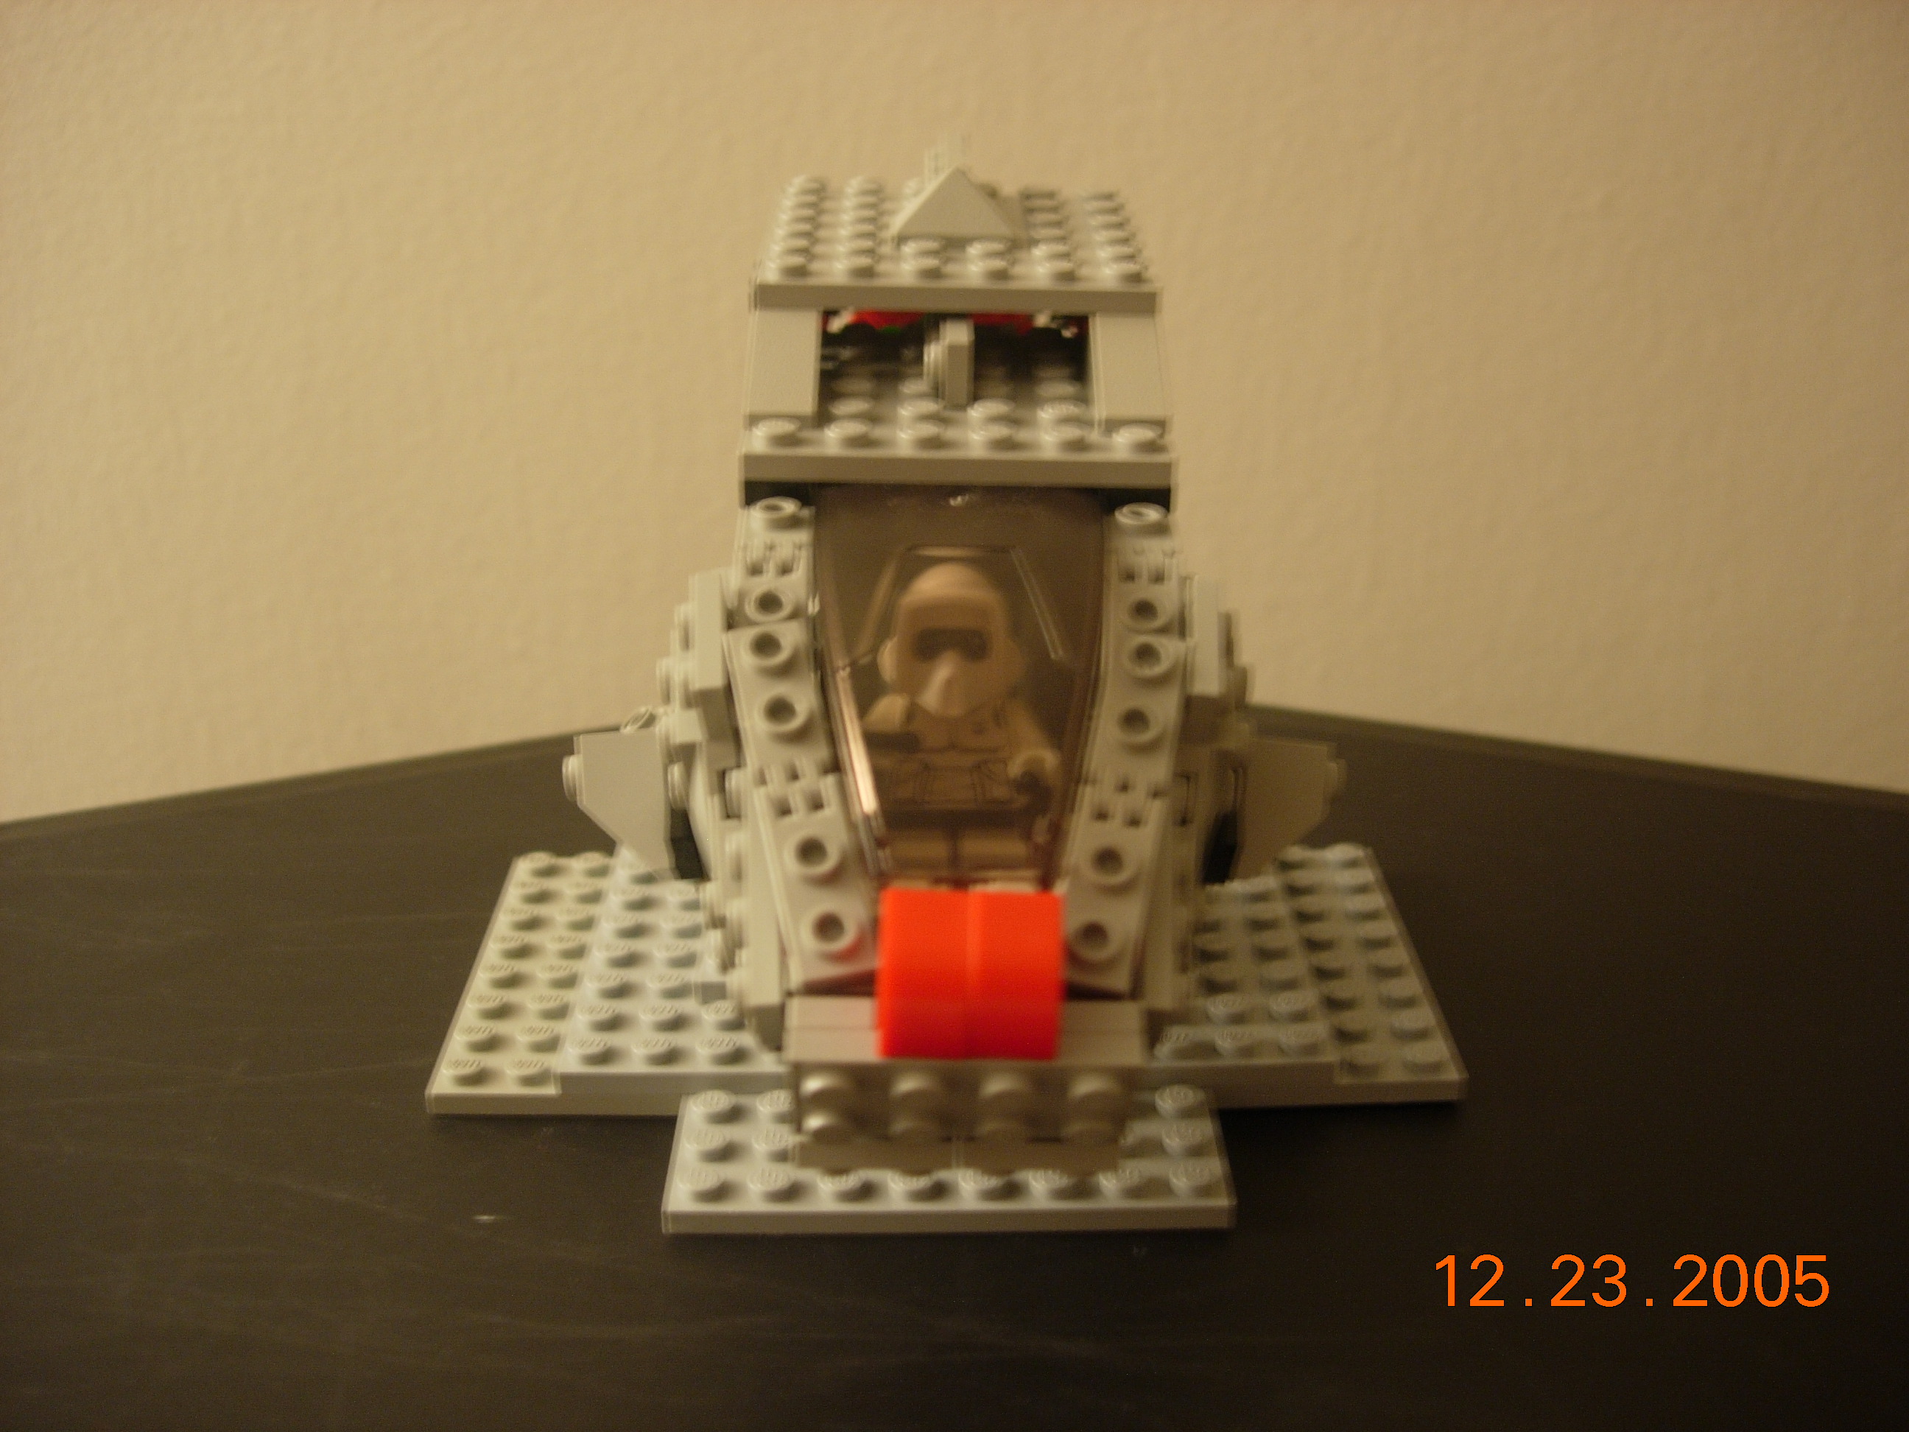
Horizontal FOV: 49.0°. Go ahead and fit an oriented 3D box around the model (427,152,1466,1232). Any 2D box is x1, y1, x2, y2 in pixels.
[{"bbox_3d":[-0.001,-0.012,0.265,0.128,0.107,0.108,-1,23,-1],"label":"model"}]

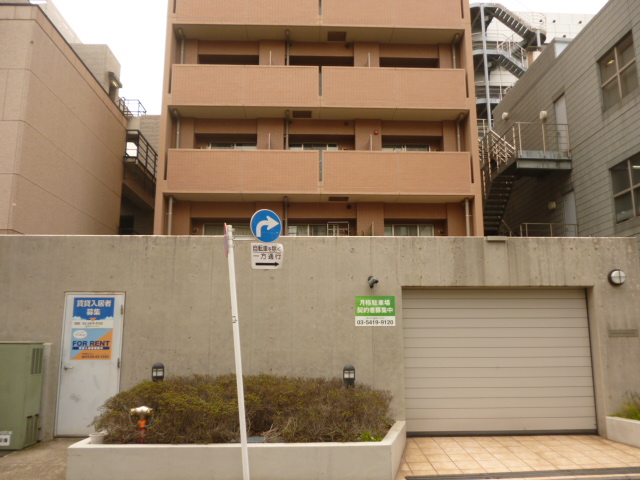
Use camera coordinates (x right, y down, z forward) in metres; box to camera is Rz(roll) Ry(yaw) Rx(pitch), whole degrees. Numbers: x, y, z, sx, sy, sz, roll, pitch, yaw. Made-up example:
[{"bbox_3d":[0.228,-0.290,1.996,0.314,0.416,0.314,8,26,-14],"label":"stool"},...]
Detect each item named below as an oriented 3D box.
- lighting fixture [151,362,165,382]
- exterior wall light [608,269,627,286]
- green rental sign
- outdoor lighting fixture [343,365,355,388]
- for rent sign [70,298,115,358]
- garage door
[{"bbox_3d":[-2.321,1.933,7.439,0.170,0.330,0.180,0,-9,-2],"label":"lighting fixture"},{"bbox_3d":[4.609,0.584,8.015,0.255,0.255,0.115,0,-9,-2],"label":"exterior wall light"},{"bbox_3d":[0.842,1.081,7.829,0.615,0.450,0.020,0,-9,-2],"label":"green rental sign"},{"bbox_3d":[0.427,1.989,7.545,0.170,0.340,0.180,0,-9,-2],"label":"outdoor lighting fixture"},{"bbox_3d":[-3.353,1.310,7.637,0.595,0.900,0.020,0,-9,-2],"label":"for rent sign"},{"bbox_3d":[2.766,1.877,8.051,3.002,2.226,0.100,0,-9,-2],"label":"garage door"}]

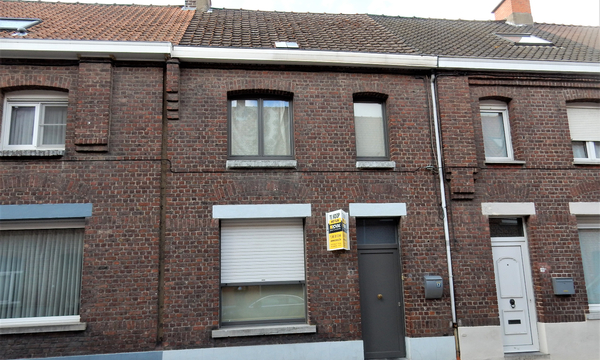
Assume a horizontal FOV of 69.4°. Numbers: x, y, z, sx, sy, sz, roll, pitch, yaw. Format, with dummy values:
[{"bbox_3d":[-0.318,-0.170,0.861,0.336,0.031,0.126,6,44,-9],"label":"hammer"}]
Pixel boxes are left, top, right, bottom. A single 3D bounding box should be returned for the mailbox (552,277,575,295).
[{"bbox_3d":[5.208,2.096,8.555,0.365,0.304,0.120,0,-11,-8],"label":"mailbox"}]

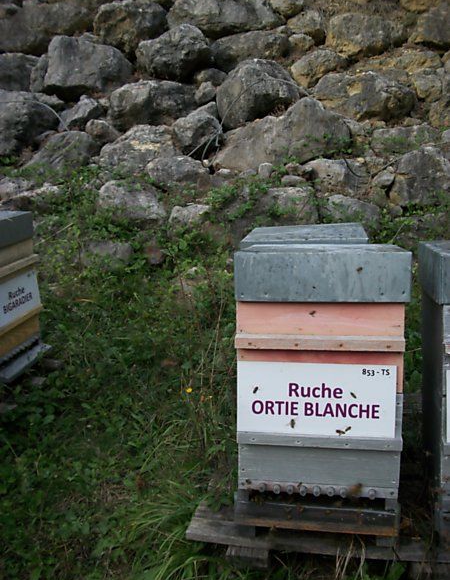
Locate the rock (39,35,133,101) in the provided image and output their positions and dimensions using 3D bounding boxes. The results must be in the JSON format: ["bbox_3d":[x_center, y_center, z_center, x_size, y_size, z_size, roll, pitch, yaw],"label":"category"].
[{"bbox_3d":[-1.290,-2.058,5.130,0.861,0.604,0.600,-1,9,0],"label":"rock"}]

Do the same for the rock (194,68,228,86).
[{"bbox_3d":[-0.151,-2.207,5.762,0.332,0.187,0.224,-1,7,0],"label":"rock"}]

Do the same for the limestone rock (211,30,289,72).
[{"bbox_3d":[0.267,-2.604,6.056,0.834,0.504,0.631,-1,8,0],"label":"limestone rock"}]

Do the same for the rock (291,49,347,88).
[{"bbox_3d":[0.982,-2.326,5.825,0.576,0.420,0.495,-1,8,0],"label":"rock"}]

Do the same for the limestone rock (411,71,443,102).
[{"bbox_3d":[2.066,-2.087,5.687,0.328,0.328,0.295,0,7,6],"label":"limestone rock"}]

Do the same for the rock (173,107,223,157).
[{"bbox_3d":[-0.269,-1.551,5.429,0.489,0.489,0.440,-1,7,-1],"label":"rock"}]

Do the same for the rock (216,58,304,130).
[{"bbox_3d":[0.370,-2.035,5.774,0.916,0.749,0.746,-1,7,1],"label":"rock"}]

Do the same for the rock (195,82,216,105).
[{"bbox_3d":[-0.198,-1.995,5.632,0.223,0.223,0.201,-1,7,0],"label":"rock"}]

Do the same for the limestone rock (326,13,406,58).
[{"bbox_3d":[1.583,-2.847,6.204,0.895,0.515,0.611,0,7,4],"label":"limestone rock"}]

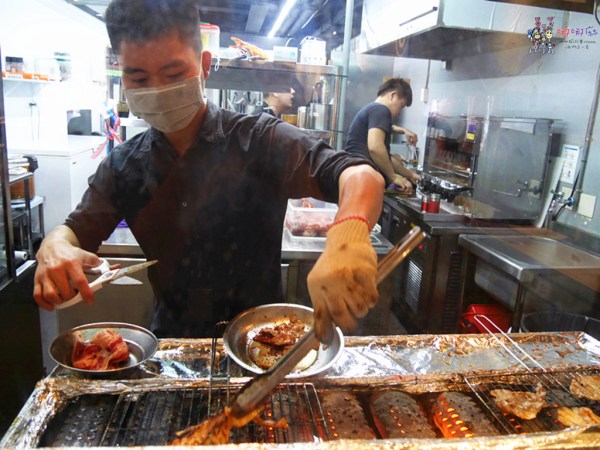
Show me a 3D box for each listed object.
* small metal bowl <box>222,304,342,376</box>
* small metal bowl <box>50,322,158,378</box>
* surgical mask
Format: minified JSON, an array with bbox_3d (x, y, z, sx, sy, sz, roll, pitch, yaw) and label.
[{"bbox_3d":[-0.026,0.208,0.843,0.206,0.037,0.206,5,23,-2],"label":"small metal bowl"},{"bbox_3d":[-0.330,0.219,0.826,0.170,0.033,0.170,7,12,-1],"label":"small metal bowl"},{"bbox_3d":[-0.248,-0.226,0.895,0.145,0.110,0.085,-6,34,12],"label":"surgical mask"}]

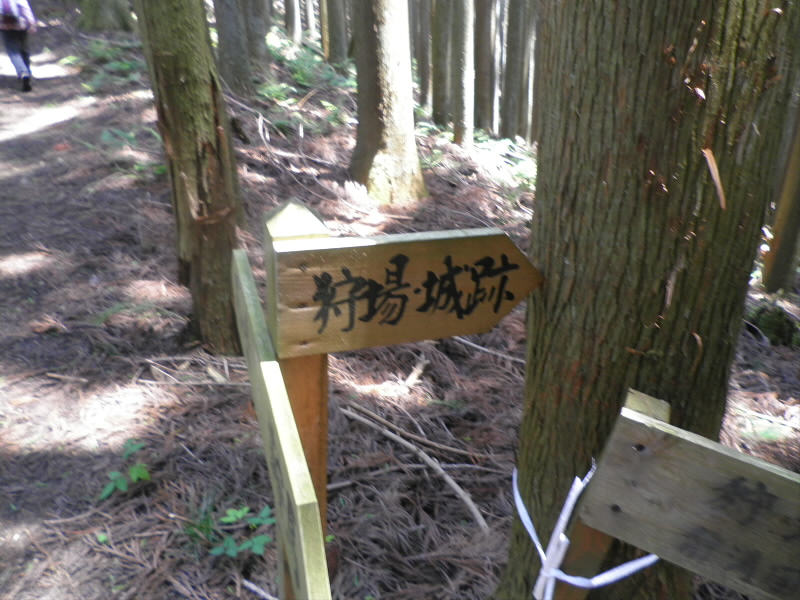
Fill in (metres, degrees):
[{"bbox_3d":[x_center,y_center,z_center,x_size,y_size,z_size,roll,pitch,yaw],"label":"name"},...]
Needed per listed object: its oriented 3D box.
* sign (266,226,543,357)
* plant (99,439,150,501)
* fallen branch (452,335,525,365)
[{"bbox_3d":[0.027,-0.017,1.019,0.450,0.175,0.036,-5,19,-17],"label":"sign"},{"bbox_3d":[-0.846,0.519,1.917,0.140,0.110,0.140,1,18,0],"label":"plant"},{"bbox_3d":[0.368,0.211,2.618,0.376,0.030,0.033,18,32,29],"label":"fallen branch"}]

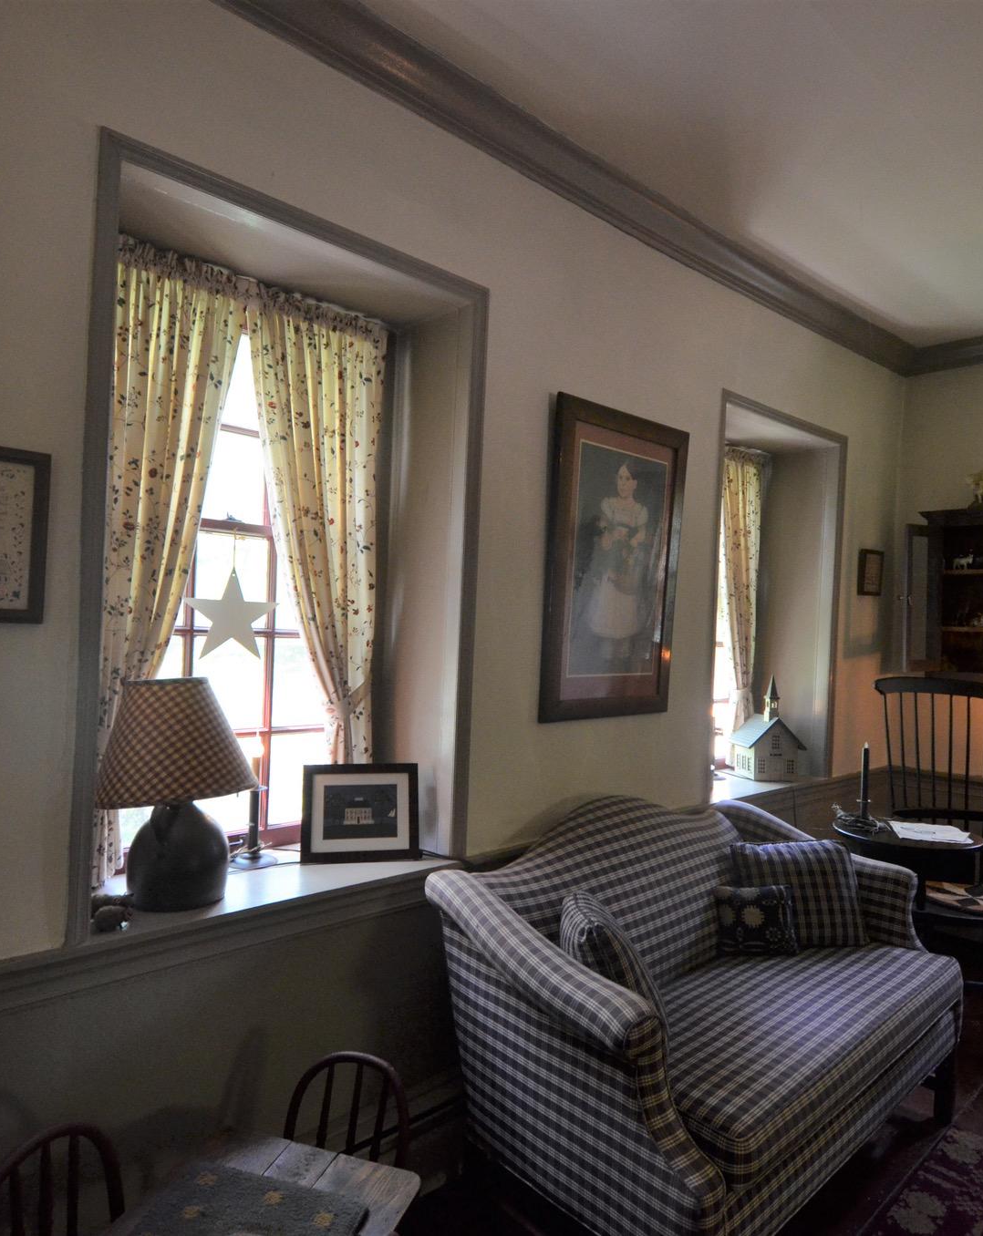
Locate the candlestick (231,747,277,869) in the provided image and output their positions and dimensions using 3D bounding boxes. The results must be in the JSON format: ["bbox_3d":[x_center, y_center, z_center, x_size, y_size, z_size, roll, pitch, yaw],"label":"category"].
[{"bbox_3d":[-0.597,0.467,1.974,0.116,0.300,0.116,2,-1,-40],"label":"candlestick"}]

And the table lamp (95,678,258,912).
[{"bbox_3d":[-0.691,0.376,1.729,0.347,0.471,0.347,2,-1,-40],"label":"table lamp"}]

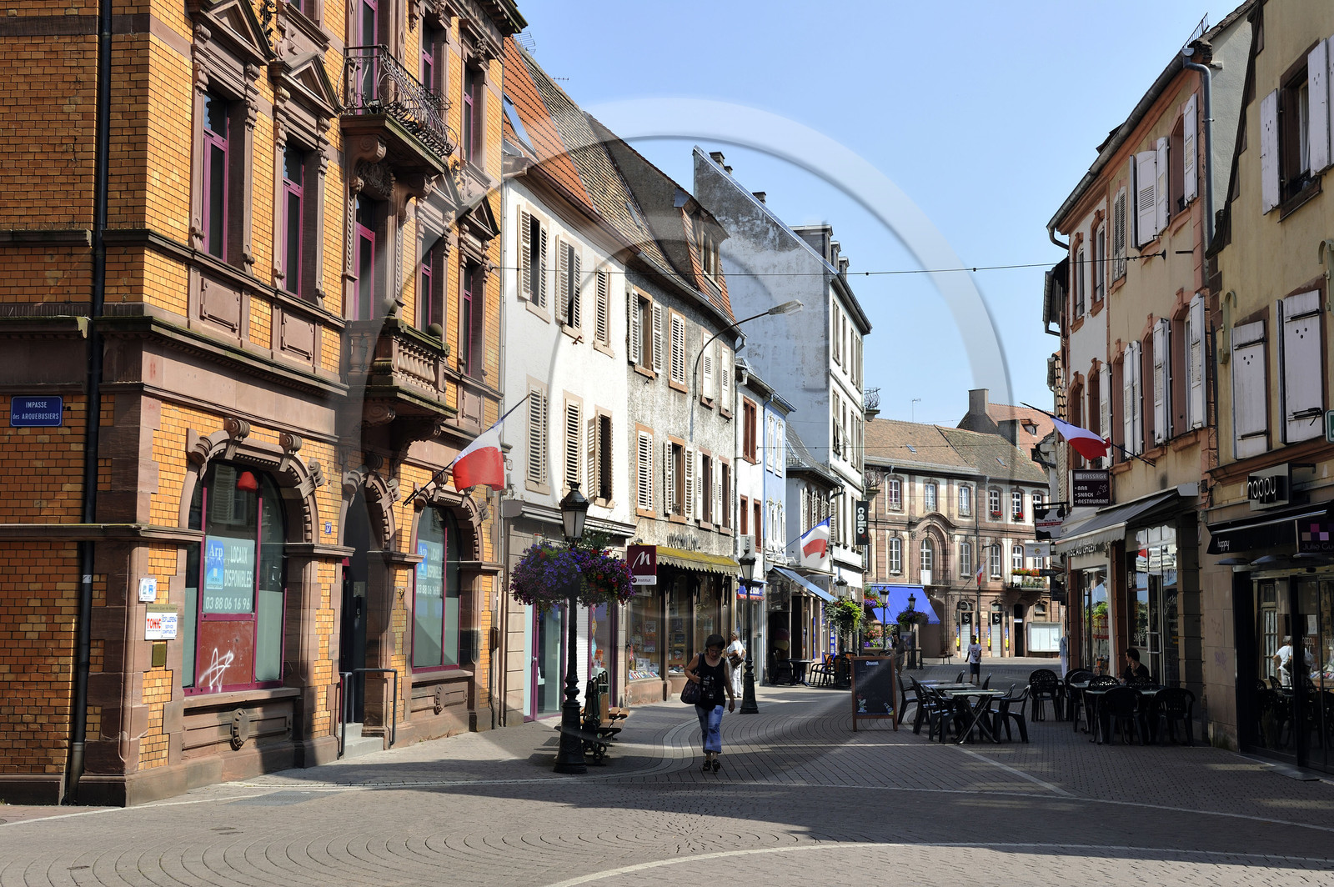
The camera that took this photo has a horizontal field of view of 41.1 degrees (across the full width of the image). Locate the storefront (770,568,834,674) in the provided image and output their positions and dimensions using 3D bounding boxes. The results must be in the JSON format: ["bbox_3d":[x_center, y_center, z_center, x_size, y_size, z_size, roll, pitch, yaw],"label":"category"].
[{"bbox_3d":[4.529,6.088,58.887,1.400,3.450,8.600,-1,-6,13],"label":"storefront"}]

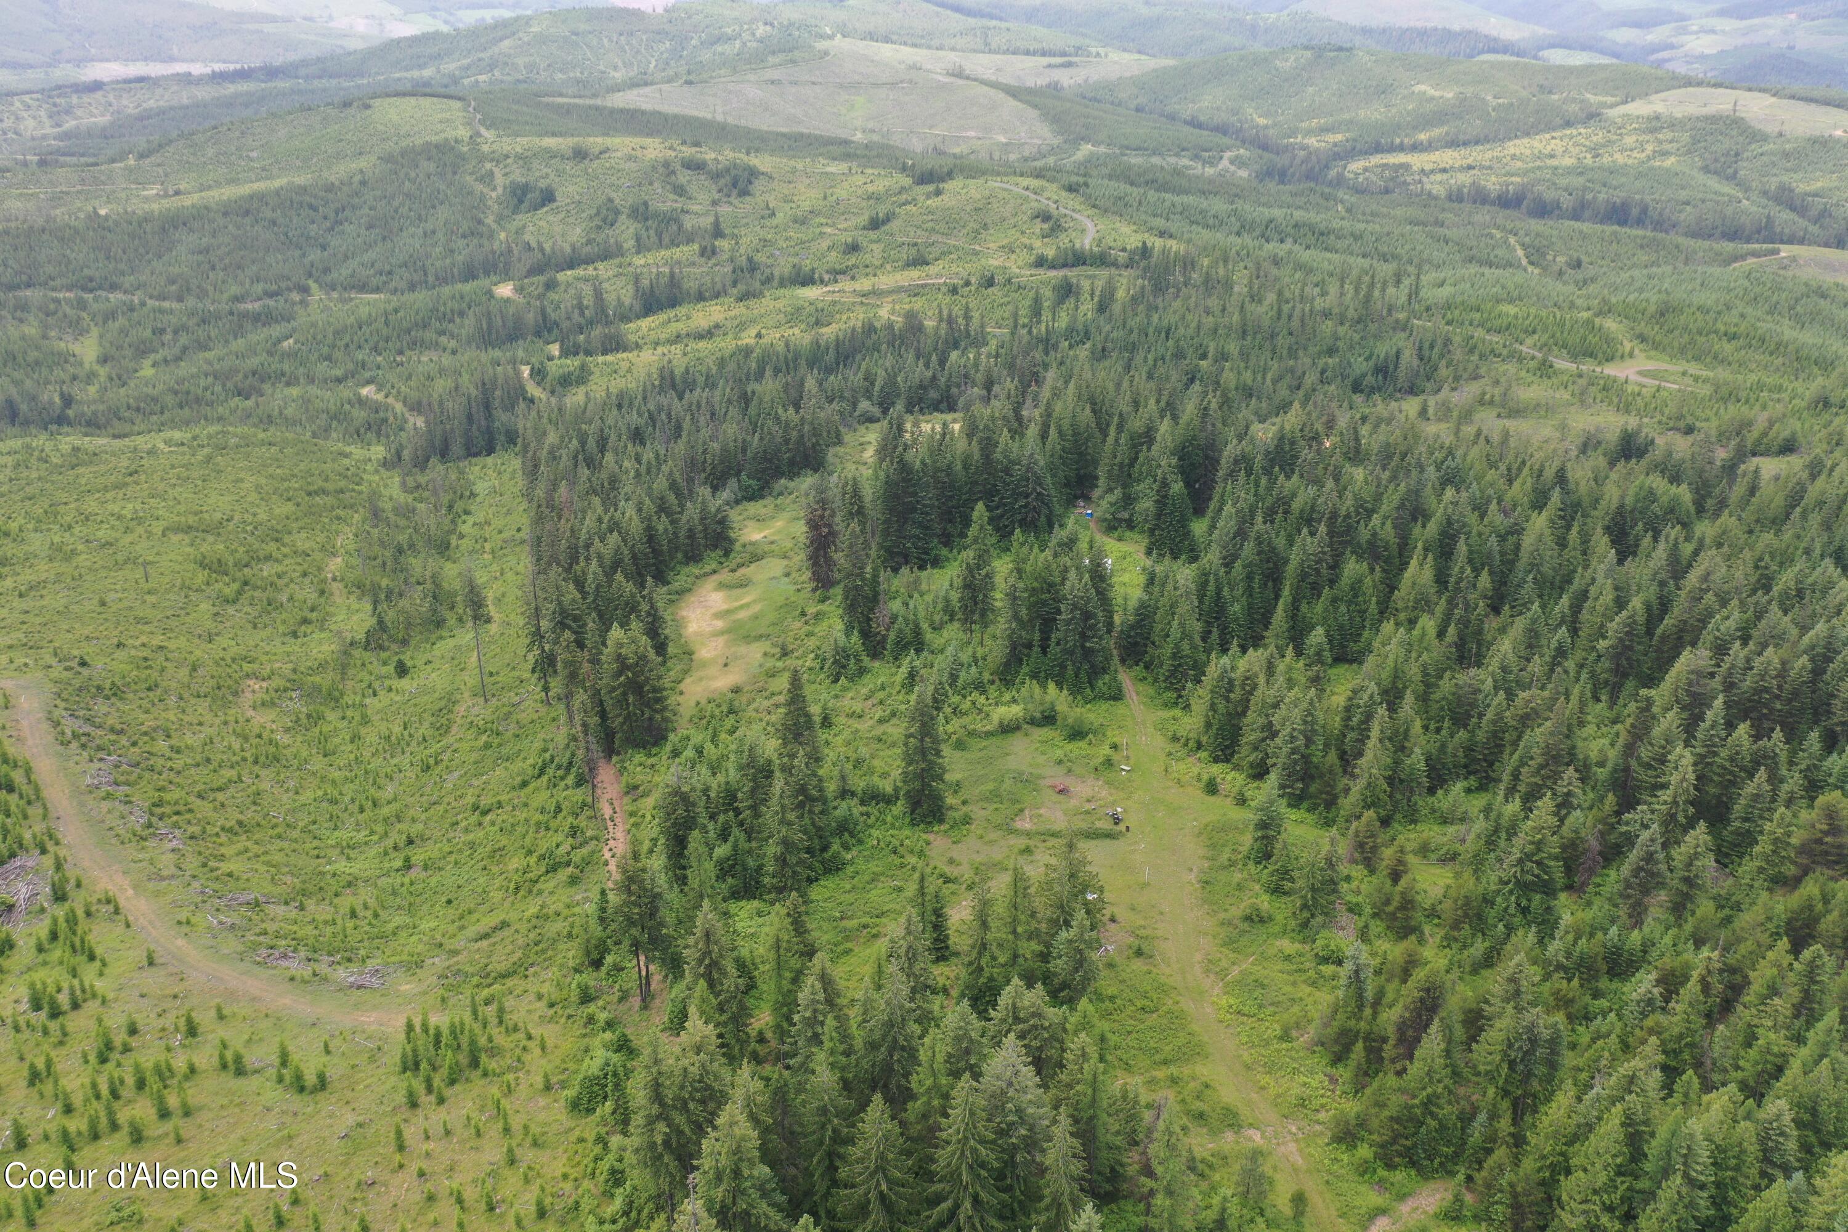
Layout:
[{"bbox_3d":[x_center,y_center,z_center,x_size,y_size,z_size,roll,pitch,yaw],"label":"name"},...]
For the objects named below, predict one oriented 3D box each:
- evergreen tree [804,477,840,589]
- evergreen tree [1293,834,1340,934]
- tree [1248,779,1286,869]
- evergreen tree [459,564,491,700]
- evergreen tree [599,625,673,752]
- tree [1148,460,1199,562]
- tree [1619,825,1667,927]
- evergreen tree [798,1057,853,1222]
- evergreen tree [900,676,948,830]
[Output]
[{"bbox_3d":[-20.920,-16.570,292.910,7.120,25.220,7.120,0,24,0],"label":"evergreen tree"},{"bbox_3d":[52.760,35.370,191.270,6.220,14.990,6.220,0,24,0],"label":"evergreen tree"},{"bbox_3d":[49.500,29.200,205.280,5.490,14.600,5.490,0,24,0],"label":"tree"},{"bbox_3d":[-81.160,3.290,260.390,5.280,28.040,5.280,0,24,0],"label":"evergreen tree"},{"bbox_3d":[-47.970,11.580,238.160,11.640,23.400,11.640,0,24,0],"label":"evergreen tree"},{"bbox_3d":[54.020,-23.020,309.910,10.870,22.870,10.870,0,24,0],"label":"tree"},{"bbox_3d":[98.920,35.350,196.400,5.960,16.770,5.960,0,24,0],"label":"tree"},{"bbox_3d":[-10.290,52.940,146.370,5.810,20.270,5.810,0,24,0],"label":"evergreen tree"},{"bbox_3d":[-0.110,20.040,213.150,6.950,24.740,6.950,0,24,0],"label":"evergreen tree"}]

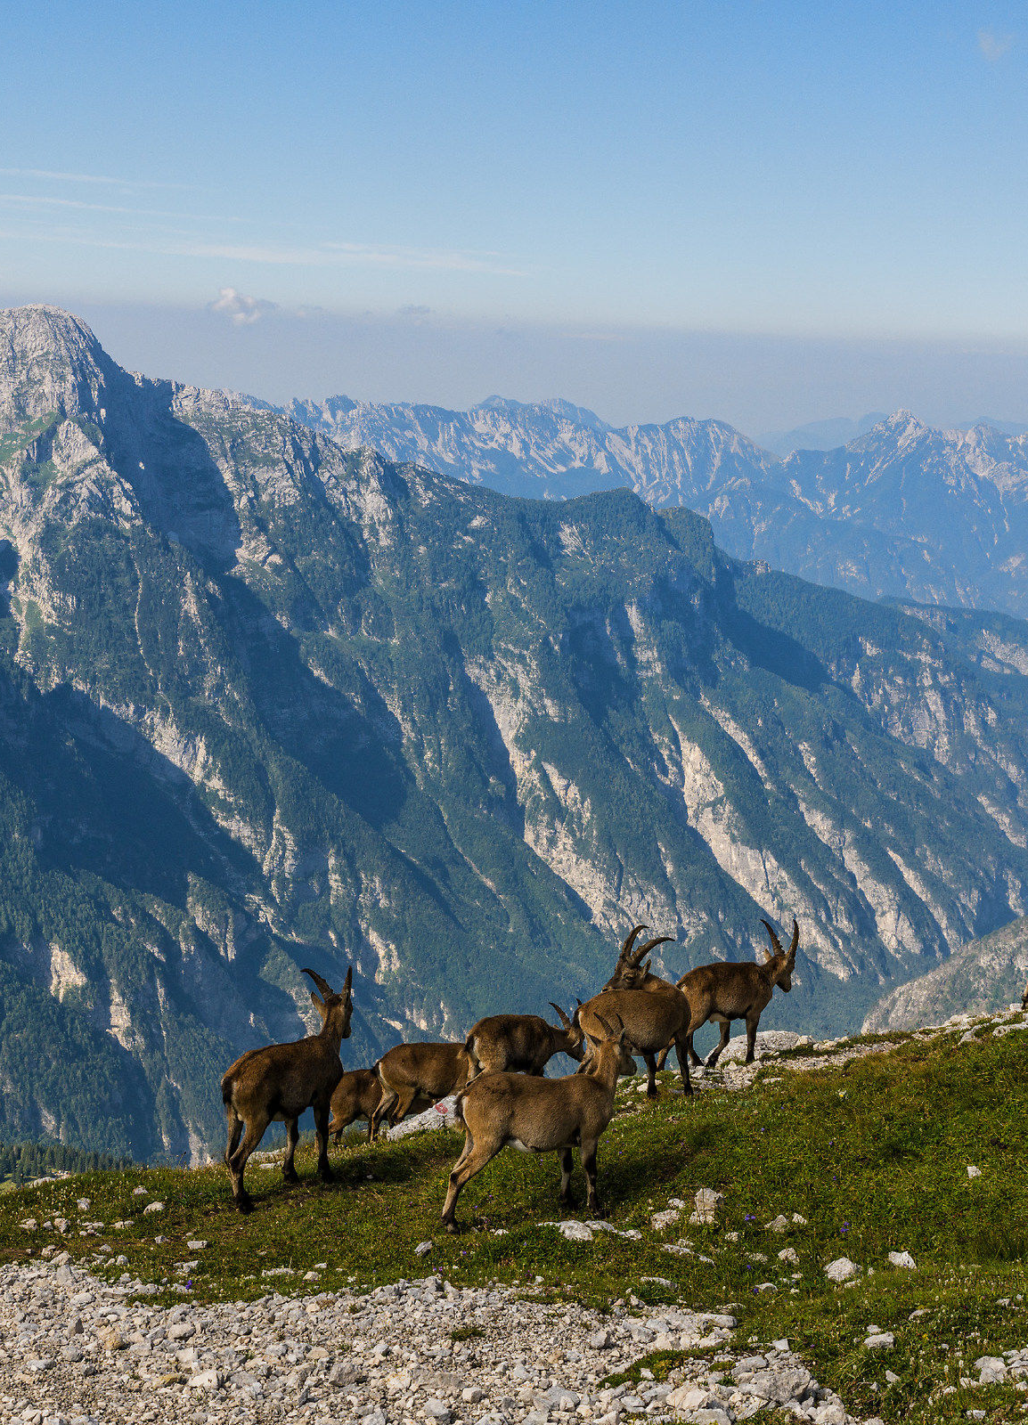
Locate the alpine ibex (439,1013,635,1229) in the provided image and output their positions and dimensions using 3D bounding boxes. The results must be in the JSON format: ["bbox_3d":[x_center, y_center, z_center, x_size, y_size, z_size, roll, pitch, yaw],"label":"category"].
[{"bbox_3d":[0.136,2.134,10.900,1.120,1.040,0.350,-2,11,-24],"label":"alpine ibex"}]

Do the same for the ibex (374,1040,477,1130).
[{"bbox_3d":[-0.533,2.721,14.900,1.150,0.760,0.360,-5,12,-38],"label":"ibex"}]

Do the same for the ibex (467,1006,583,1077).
[{"bbox_3d":[0.076,2.466,14.500,1.100,0.760,0.360,-7,14,-45],"label":"ibex"}]

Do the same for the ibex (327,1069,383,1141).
[{"bbox_3d":[-1.008,2.891,15.200,0.900,0.620,0.280,-7,14,-45],"label":"ibex"}]

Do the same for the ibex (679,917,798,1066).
[{"bbox_3d":[1.661,2.095,15.600,1.150,1.050,0.360,-5,12,-38],"label":"ibex"}]

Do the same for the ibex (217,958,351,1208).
[{"bbox_3d":[-1.231,2.023,11.300,0.360,1.150,1.120,10,12,36],"label":"ibex"}]

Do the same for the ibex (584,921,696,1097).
[{"bbox_3d":[0.845,2.073,14.300,1.100,1.120,0.420,-6,13,-42],"label":"ibex"}]

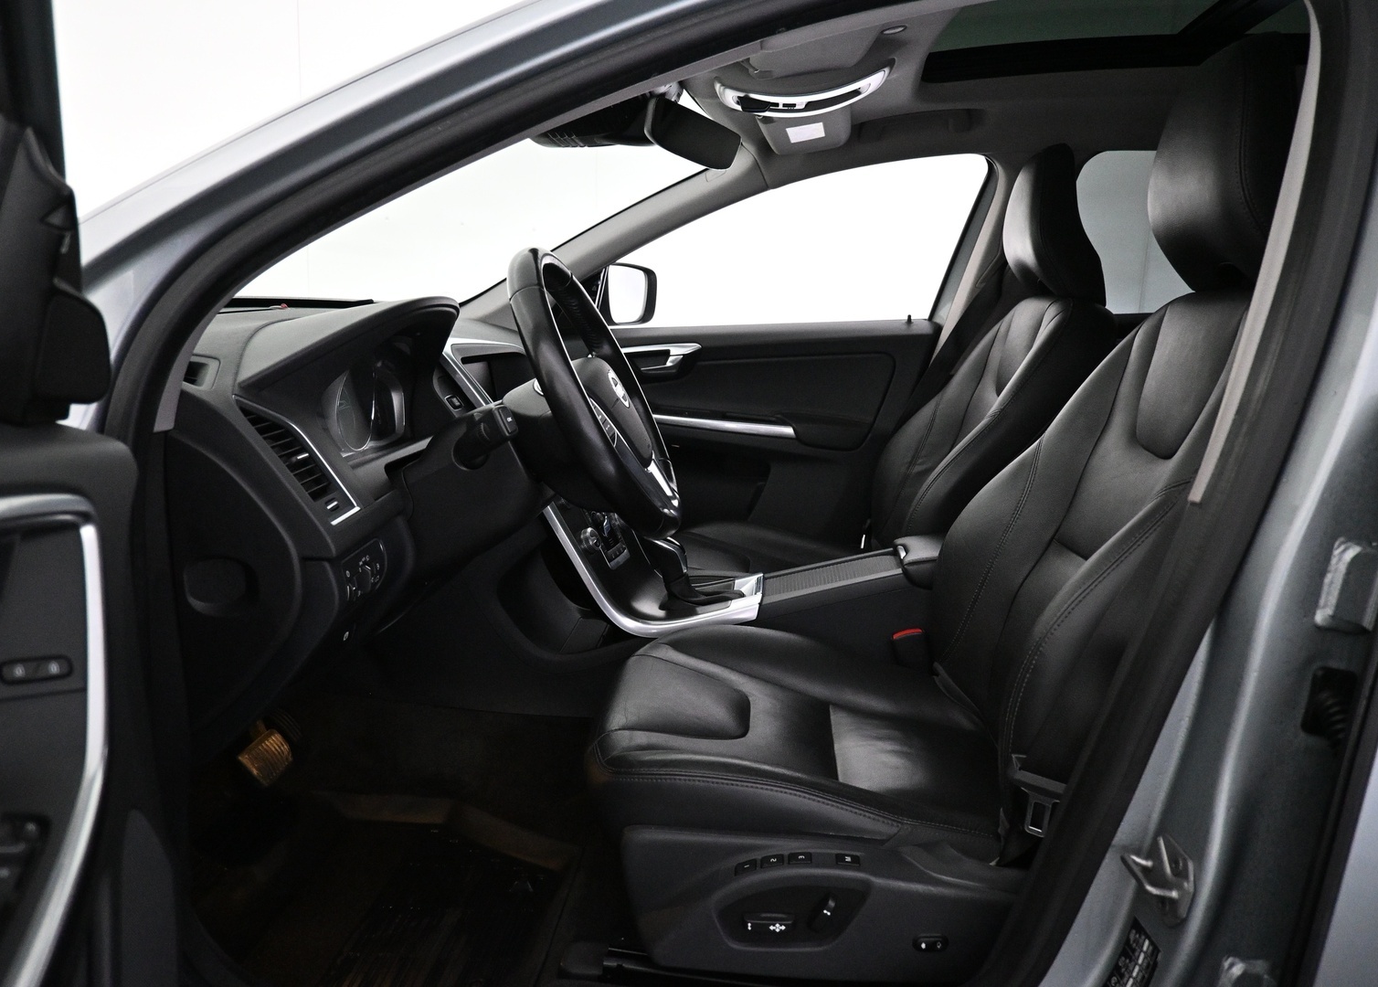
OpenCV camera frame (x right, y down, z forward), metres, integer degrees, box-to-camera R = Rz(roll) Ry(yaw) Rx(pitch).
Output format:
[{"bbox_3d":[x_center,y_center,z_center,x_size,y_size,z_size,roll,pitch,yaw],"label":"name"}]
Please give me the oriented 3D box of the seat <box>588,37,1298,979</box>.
[{"bbox_3d":[0.294,-0.003,1.154,0.785,1.010,0.540,3,11,5],"label":"seat"}]

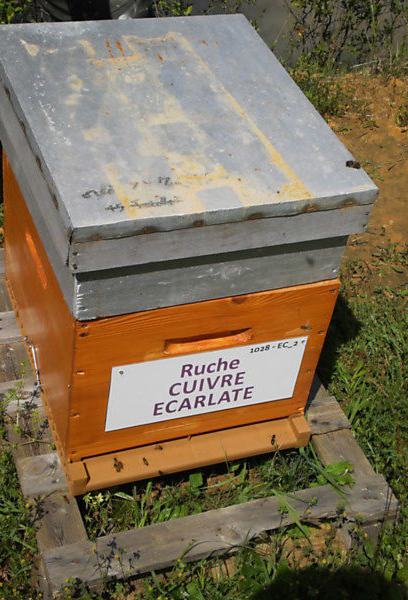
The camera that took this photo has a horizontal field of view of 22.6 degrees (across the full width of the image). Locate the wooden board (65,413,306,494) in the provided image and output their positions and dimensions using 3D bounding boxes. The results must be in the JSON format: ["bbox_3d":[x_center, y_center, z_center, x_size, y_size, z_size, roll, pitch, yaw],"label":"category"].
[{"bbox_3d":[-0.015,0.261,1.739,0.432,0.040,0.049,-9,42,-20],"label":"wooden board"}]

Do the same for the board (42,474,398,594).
[{"bbox_3d":[0.040,0.375,1.658,0.599,0.022,0.069,-9,42,-20],"label":"board"}]

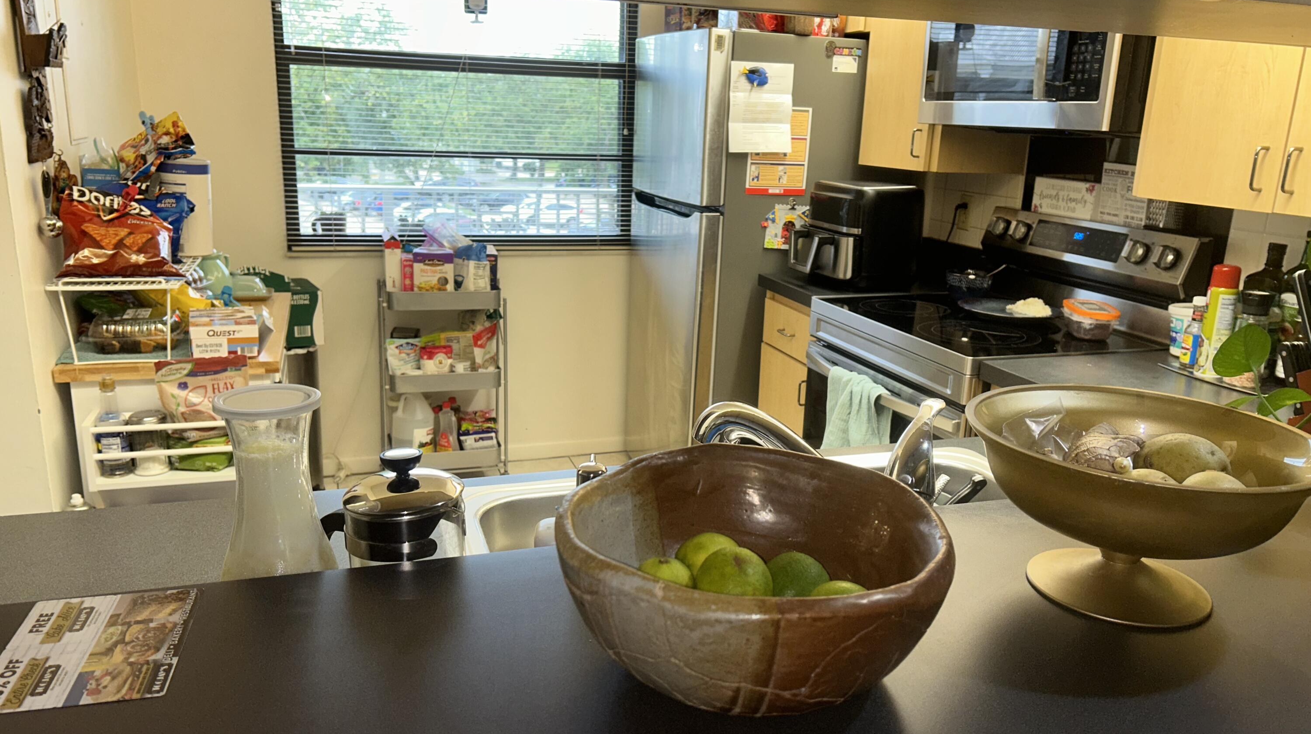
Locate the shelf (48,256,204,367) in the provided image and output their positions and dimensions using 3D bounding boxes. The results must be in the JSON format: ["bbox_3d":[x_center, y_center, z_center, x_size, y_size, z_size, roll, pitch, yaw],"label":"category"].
[{"bbox_3d":[-1.220,-0.146,2.301,0.257,0.182,0.410,-3,15,-18],"label":"shelf"}]

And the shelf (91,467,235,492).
[{"bbox_3d":[-1.057,0.234,2.179,0.318,0.019,0.126,-3,15,-18],"label":"shelf"}]

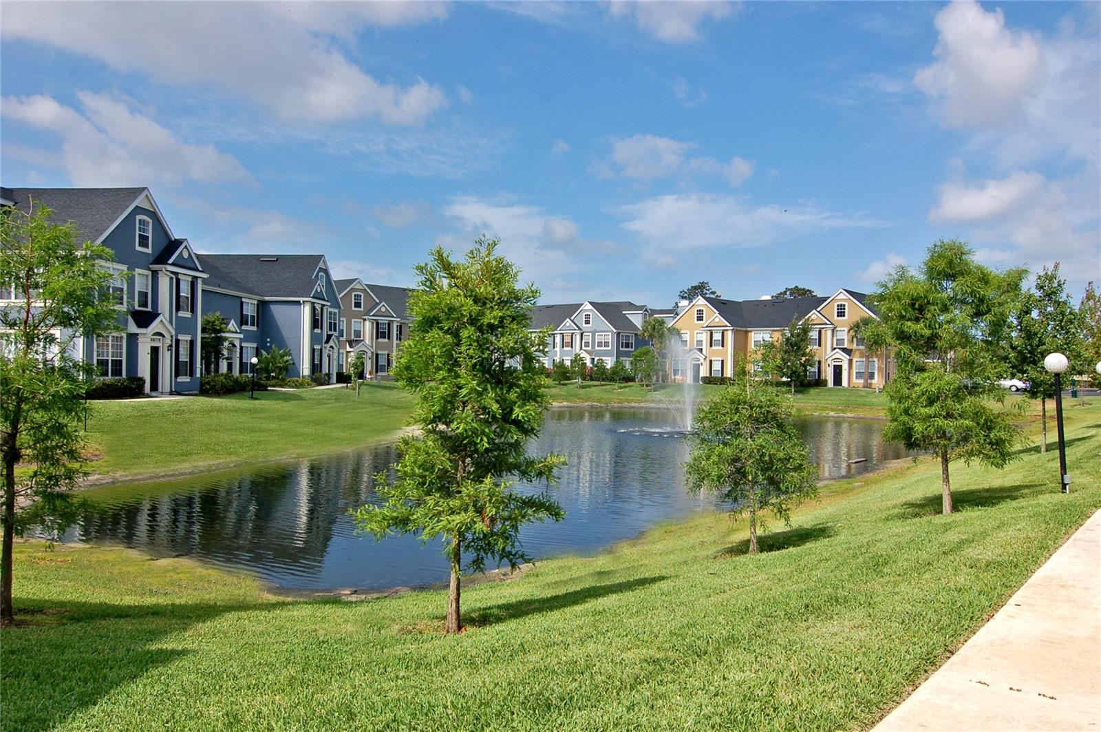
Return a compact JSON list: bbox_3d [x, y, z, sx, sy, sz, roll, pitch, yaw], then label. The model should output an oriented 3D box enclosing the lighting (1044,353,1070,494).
[{"bbox_3d":[7.597,0.846,12.297,0.310,2.080,0.310,-4,-3,40],"label":"lighting"}]

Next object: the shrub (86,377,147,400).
[{"bbox_3d":[-17.580,0.885,33.400,1.050,0.900,2.800,1,0,4],"label":"shrub"}]

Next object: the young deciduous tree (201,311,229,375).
[{"bbox_3d":[-17.680,-0.809,43.300,1.750,3.990,1.750,1,0,4],"label":"young deciduous tree"}]

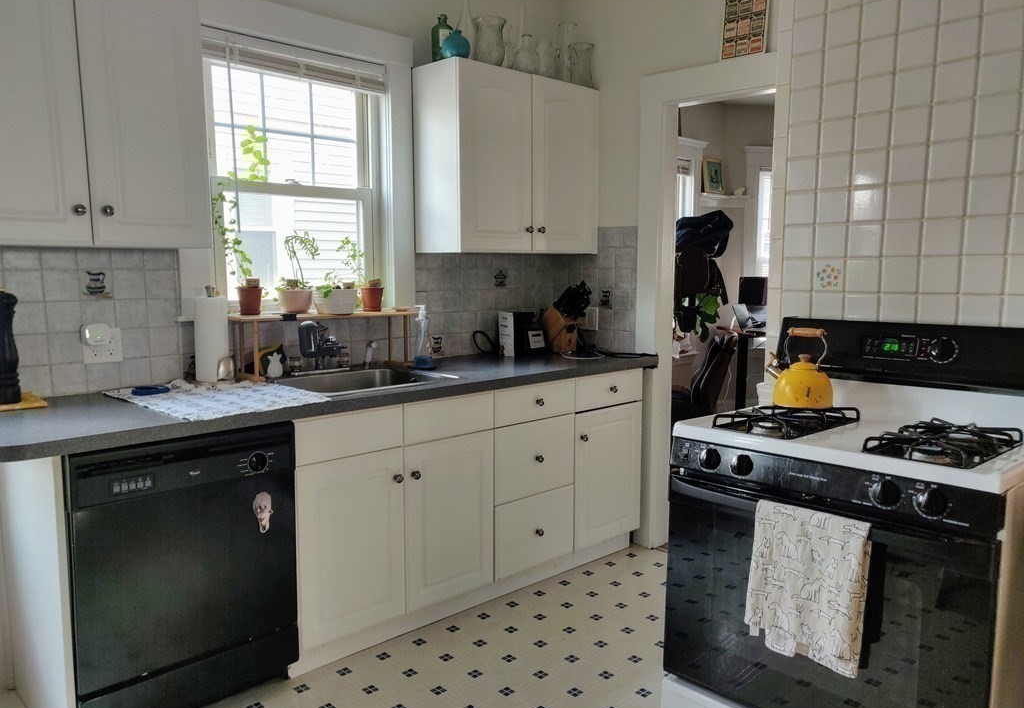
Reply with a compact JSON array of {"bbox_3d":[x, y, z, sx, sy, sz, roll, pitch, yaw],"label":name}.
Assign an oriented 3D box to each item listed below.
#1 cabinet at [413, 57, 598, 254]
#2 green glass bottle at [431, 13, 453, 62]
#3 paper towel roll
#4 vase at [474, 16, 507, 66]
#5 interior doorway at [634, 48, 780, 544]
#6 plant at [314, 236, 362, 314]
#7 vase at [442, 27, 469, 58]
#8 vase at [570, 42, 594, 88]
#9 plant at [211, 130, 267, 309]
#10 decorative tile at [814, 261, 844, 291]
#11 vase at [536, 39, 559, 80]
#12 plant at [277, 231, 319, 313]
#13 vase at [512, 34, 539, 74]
[{"bbox_3d":[-0.001,-0.854,3.409,0.874,0.779,0.302,-6,9,-42],"label":"cabinet"},{"bbox_3d":[-0.300,-1.333,3.169,0.089,0.228,0.089,0,7,0],"label":"green glass bottle"},{"bbox_3d":[-1.040,-0.050,2.559,0.117,0.295,0.117,0,7,0],"label":"paper towel roll"},{"bbox_3d":[-0.096,-1.347,3.227,0.145,0.242,0.145,0,7,0],"label":"vase"},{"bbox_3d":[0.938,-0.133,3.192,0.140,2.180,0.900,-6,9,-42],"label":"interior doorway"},{"bbox_3d":[-0.681,-0.306,2.883,0.175,0.300,0.165,-6,9,-42],"label":"plant"},{"bbox_3d":[-0.234,-1.278,3.057,0.118,0.132,0.118,0,6,0],"label":"vase"},{"bbox_3d":[0.336,-1.375,3.549,0.118,0.212,0.118,0,6,0],"label":"vase"},{"bbox_3d":[-0.975,-0.478,2.651,0.150,0.675,0.140,-6,9,-42],"label":"plant"},{"bbox_3d":[1.048,-0.261,2.446,0.008,0.105,0.105,-6,9,-42],"label":"decorative tile"},{"bbox_3d":[0.166,-1.363,3.461,0.100,0.212,0.100,0,6,0],"label":"vase"},{"bbox_3d":[-0.816,-0.310,2.812,0.135,0.310,0.135,-6,9,-42],"label":"plant"},{"bbox_3d":[0.065,-1.338,3.344,0.115,0.198,0.115,0,7,0],"label":"vase"}]

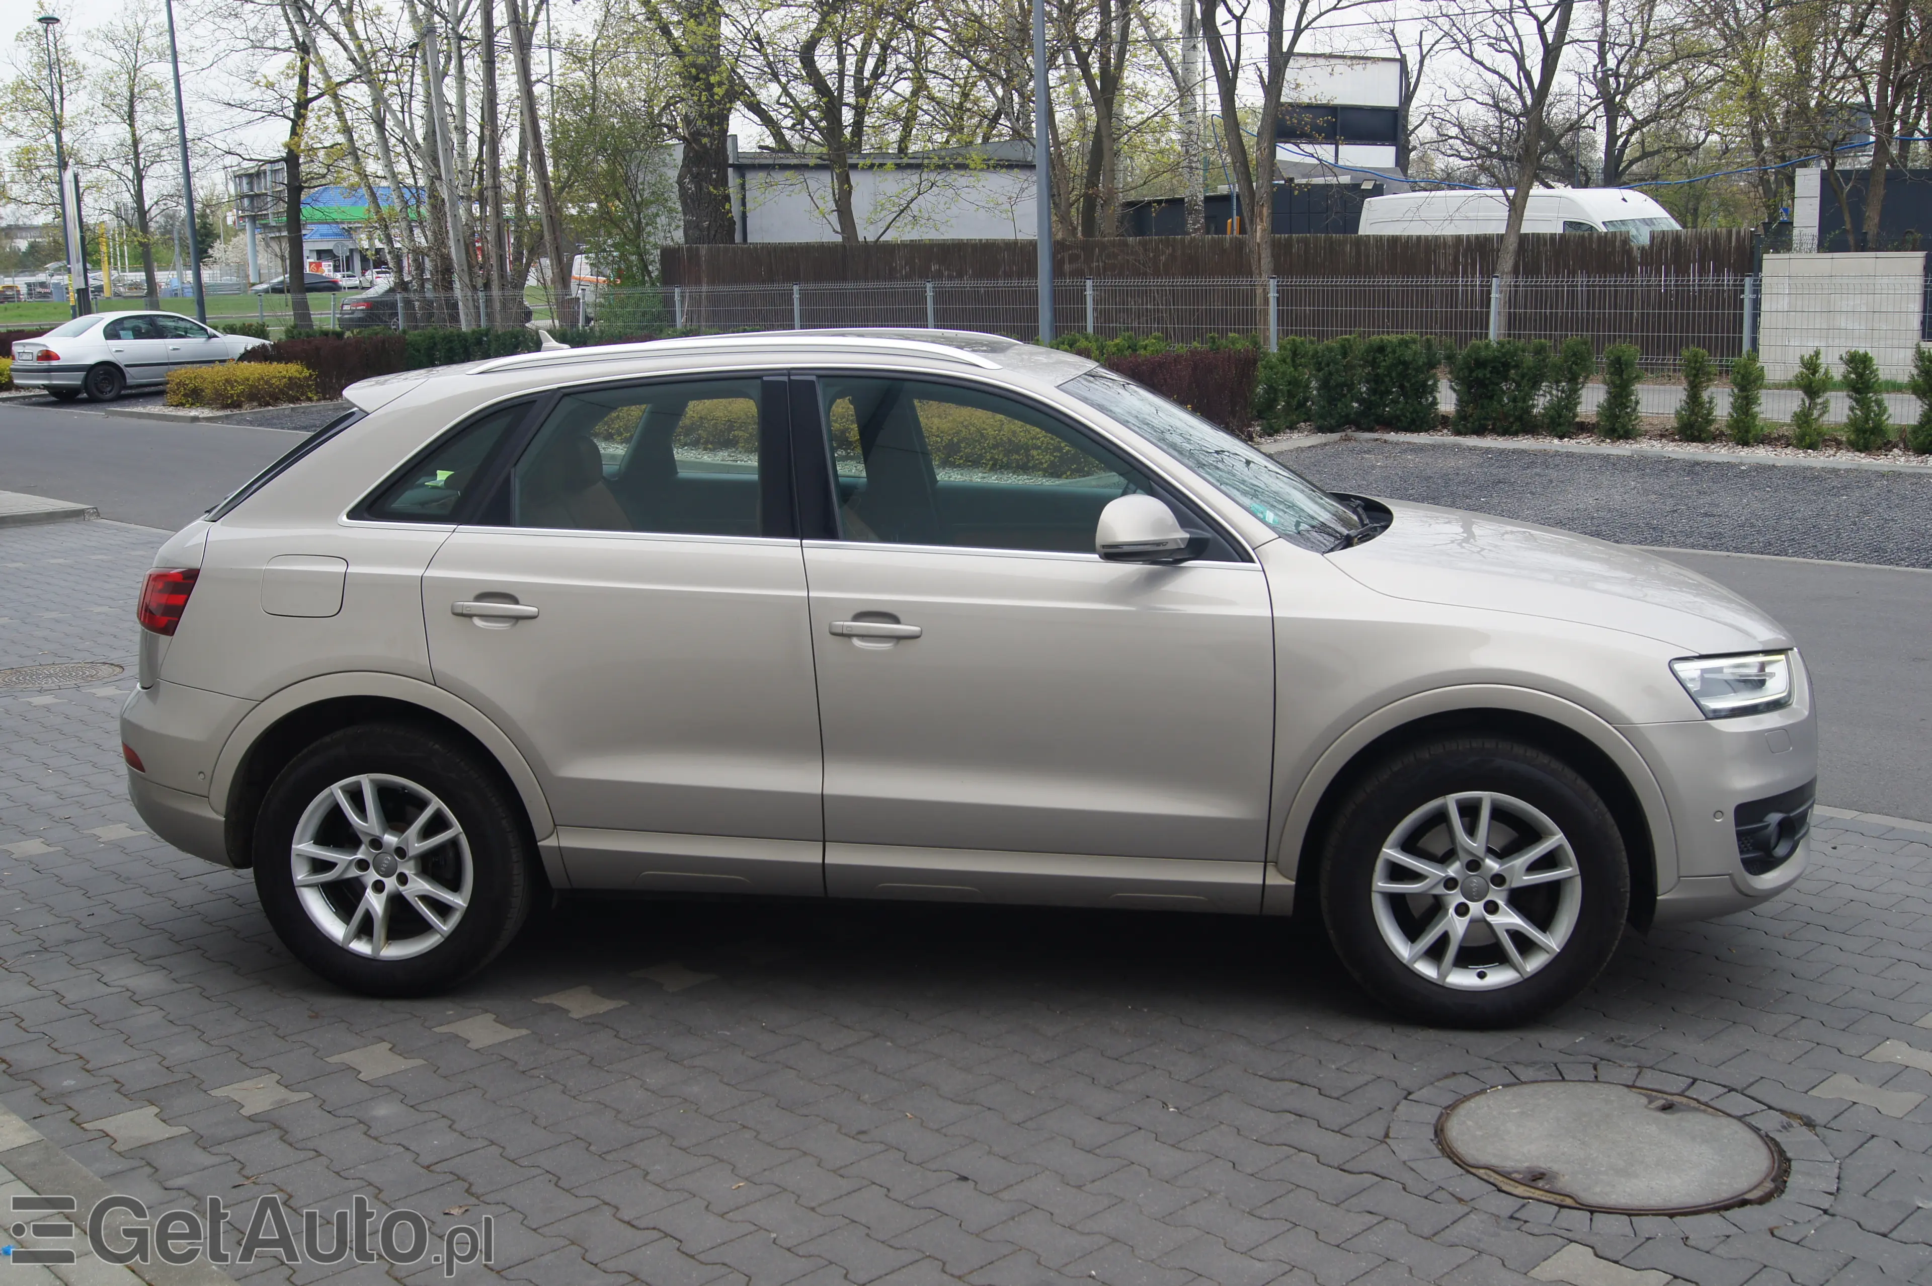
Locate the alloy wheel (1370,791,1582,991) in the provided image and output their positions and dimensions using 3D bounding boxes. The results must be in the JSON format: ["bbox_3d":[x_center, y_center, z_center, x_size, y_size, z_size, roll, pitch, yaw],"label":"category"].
[{"bbox_3d":[1.175,0.552,4.852,0.467,0.467,0.190,0,10,7],"label":"alloy wheel"}]

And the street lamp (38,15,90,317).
[{"bbox_3d":[-27.101,-13.715,62.895,0.620,9.900,0.620,-1,10,0],"label":"street lamp"}]

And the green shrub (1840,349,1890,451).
[{"bbox_3d":[7.355,-1.986,17.100,0.420,0.830,0.420,3,11,23],"label":"green shrub"}]

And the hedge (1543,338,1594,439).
[{"bbox_3d":[5.334,-2.255,18.500,0.440,0.880,0.440,-11,14,-42],"label":"hedge"}]

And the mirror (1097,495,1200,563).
[{"bbox_3d":[0.411,-0.257,4.650,0.228,0.143,0.150,0,11,8],"label":"mirror"}]

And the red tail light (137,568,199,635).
[{"bbox_3d":[-1.986,-0.138,5.266,0.300,0.175,0.380,0,10,7],"label":"red tail light"}]

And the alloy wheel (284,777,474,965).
[{"bbox_3d":[-1.409,0.531,5.174,0.467,0.467,0.190,0,10,7],"label":"alloy wheel"}]

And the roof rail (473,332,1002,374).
[{"bbox_3d":[-0.581,-0.697,5.102,1.320,0.095,0.055,0,10,7],"label":"roof rail"}]

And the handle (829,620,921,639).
[{"bbox_3d":[-0.205,-0.035,4.826,0.214,0.044,0.050,0,10,7],"label":"handle"}]

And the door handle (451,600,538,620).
[{"bbox_3d":[-1.105,-0.078,4.926,0.206,0.035,0.050,2,11,8],"label":"door handle"}]

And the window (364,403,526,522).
[{"bbox_3d":[-1.252,-0.434,5.027,0.360,0.309,0.050,3,-14,12],"label":"window"}]

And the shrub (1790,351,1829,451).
[{"bbox_3d":[6.824,-1.969,16.900,0.325,0.810,0.325,-11,14,-42],"label":"shrub"}]

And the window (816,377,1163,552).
[{"bbox_3d":[0.037,-0.413,4.846,0.807,0.410,0.060,2,-14,9],"label":"window"}]

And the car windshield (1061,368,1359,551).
[{"bbox_3d":[0.672,-0.507,5.506,0.837,0.120,1.380,34,13,1],"label":"car windshield"}]

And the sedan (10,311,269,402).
[{"bbox_3d":[-14.018,-4.988,36.036,1.710,1.420,4.500,8,14,40],"label":"sedan"}]

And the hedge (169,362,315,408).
[{"bbox_3d":[-11.316,-4.063,32.754,1.600,0.620,1.600,8,14,40],"label":"hedge"}]

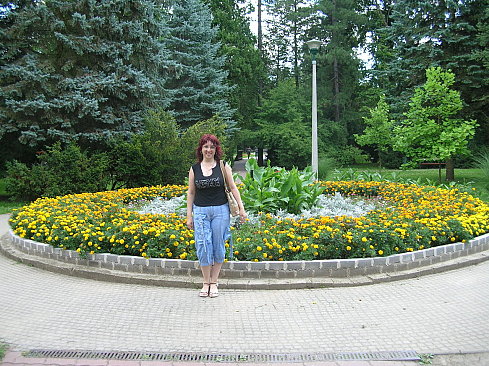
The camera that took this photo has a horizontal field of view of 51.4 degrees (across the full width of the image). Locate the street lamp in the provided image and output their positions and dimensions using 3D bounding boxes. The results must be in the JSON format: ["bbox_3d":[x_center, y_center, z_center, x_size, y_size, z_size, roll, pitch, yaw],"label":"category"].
[{"bbox_3d":[2.360,-2.188,16.892,0.520,5.150,0.520,0,4,0],"label":"street lamp"}]

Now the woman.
[{"bbox_3d":[-0.290,0.334,5.304,0.600,1.665,0.360,0,4,-3],"label":"woman"}]

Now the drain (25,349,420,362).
[{"bbox_3d":[-0.165,1.299,3.735,2.880,0.050,0.160,0,4,0],"label":"drain"}]

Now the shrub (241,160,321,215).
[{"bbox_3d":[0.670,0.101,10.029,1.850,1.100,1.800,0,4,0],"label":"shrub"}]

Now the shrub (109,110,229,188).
[{"bbox_3d":[-2.680,-1.107,17.966,4.100,2.850,3.200,0,4,0],"label":"shrub"}]

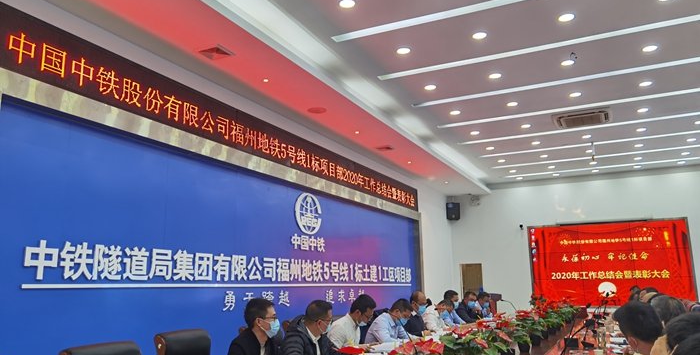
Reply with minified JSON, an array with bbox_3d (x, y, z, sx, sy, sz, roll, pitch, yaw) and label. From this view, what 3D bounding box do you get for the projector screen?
[{"bbox_3d":[6.630,2.229,14.069,3.796,2.145,0.100,-6,-13,26],"label":"projector screen"}]

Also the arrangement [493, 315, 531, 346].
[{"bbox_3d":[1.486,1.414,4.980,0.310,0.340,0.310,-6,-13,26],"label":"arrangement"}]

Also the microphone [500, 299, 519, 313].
[{"bbox_3d":[2.407,1.988,8.055,0.330,0.340,0.110,-6,-13,26],"label":"microphone"}]

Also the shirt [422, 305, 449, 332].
[{"bbox_3d":[1.058,1.846,6.738,0.430,0.550,0.470,-6,-13,26],"label":"shirt"}]

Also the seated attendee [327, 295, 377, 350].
[{"bbox_3d":[0.054,1.623,4.559,0.650,1.240,0.510,-6,-13,26],"label":"seated attendee"}]

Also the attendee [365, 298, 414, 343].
[{"bbox_3d":[0.443,1.800,5.328,0.650,1.190,0.510,-6,-13,26],"label":"attendee"}]

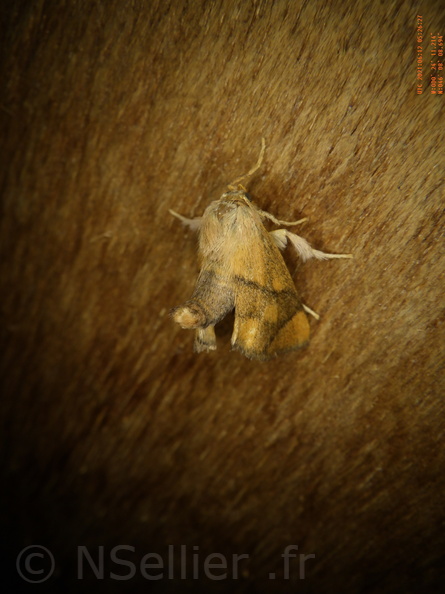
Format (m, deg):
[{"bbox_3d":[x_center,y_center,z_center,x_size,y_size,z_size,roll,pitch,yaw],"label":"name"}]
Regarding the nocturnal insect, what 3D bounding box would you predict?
[{"bbox_3d":[0.003,-0.004,0.053,0.017,0.009,0.021,-2,100,13],"label":"nocturnal insect"}]

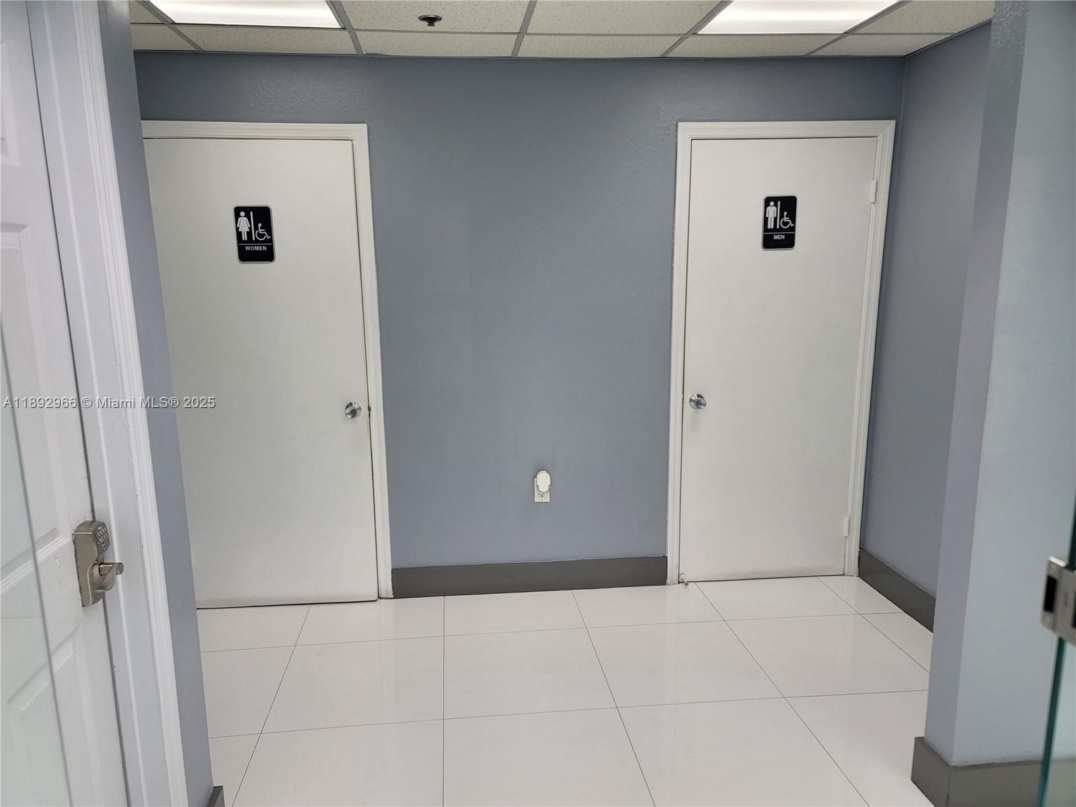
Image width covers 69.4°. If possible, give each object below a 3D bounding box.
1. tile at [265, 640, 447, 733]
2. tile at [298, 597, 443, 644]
[{"bbox_3d":[-0.653,1.041,2.902,0.603,0.014,0.589,-2,11,-6],"label":"tile"},{"bbox_3d":[-0.707,0.949,3.379,0.603,0.014,0.387,-2,11,-6],"label":"tile"}]

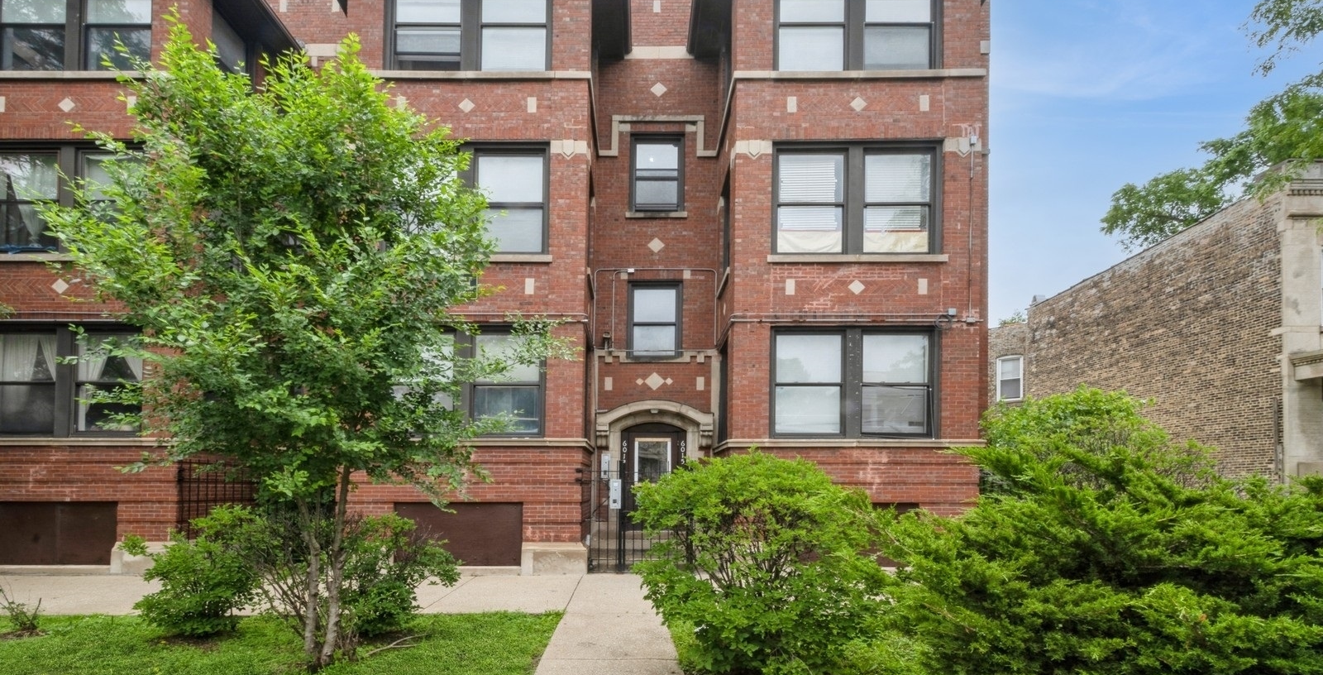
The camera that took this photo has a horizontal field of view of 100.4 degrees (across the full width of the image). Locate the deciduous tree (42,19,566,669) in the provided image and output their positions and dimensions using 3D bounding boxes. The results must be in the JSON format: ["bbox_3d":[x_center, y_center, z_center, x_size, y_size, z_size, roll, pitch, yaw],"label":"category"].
[{"bbox_3d":[-2.953,0.055,4.550,4.327,5.365,3.600,1,0,0],"label":"deciduous tree"}]

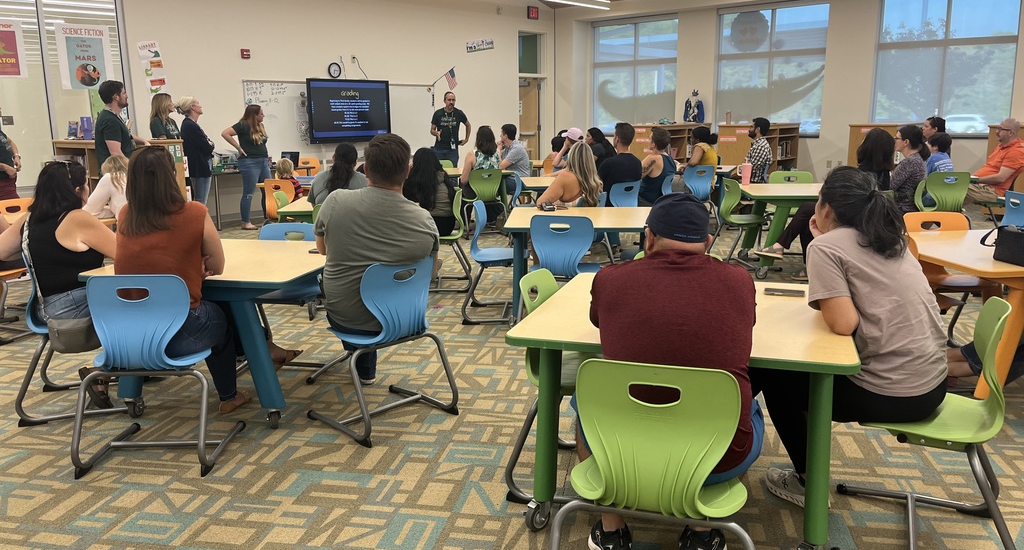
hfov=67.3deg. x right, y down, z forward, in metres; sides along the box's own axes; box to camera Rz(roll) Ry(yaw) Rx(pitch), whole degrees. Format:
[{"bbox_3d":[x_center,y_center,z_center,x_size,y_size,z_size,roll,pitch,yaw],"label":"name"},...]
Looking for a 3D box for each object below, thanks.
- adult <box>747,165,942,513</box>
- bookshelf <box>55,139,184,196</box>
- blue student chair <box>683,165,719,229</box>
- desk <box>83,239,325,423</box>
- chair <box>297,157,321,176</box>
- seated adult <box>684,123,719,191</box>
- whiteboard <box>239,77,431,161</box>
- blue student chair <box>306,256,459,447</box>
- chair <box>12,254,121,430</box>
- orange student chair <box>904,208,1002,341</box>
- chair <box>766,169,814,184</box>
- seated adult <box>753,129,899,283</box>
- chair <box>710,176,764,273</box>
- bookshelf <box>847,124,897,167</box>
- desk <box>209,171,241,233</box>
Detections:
[{"bbox_3d":[1.045,0.245,2.375,0.660,1.130,0.480,5,12,27],"label":"adult"},{"bbox_3d":[-4.066,-0.779,7.999,1.887,1.218,0.440,9,16,40],"label":"bookshelf"},{"bbox_3d":[2.060,-0.833,8.869,0.500,0.815,0.520,-6,13,-24],"label":"blue student chair"},{"bbox_3d":[-1.377,0.268,3.993,1.020,0.735,1.040,1,12,10],"label":"desk"},{"bbox_3d":[-2.946,-1.275,11.458,0.500,0.810,0.500,-7,12,-29],"label":"chair"},{"bbox_3d":[2.007,-1.055,8.823,0.800,1.270,0.500,6,13,29],"label":"seated adult"},{"bbox_3d":[-2.524,-2.414,12.214,0.050,1.200,3.680,9,16,40],"label":"whiteboard"},{"bbox_3d":[-0.583,0.267,3.374,0.480,0.770,0.500,10,15,43],"label":"blue student chair"},{"bbox_3d":[-2.182,0.251,3.839,0.520,0.815,0.500,-5,12,-20],"label":"chair"},{"bbox_3d":[2.298,0.079,4.101,0.500,0.775,0.490,-2,11,-4],"label":"orange student chair"},{"bbox_3d":[2.783,-0.595,7.664,0.500,0.815,0.520,1,12,8],"label":"chair"},{"bbox_3d":[2.600,-0.557,6.350,0.980,1.260,0.520,10,16,42],"label":"seated adult"},{"bbox_3d":[2.127,-0.464,6.946,0.490,0.775,0.500,-2,11,-7],"label":"chair"},{"bbox_3d":[5.342,-1.508,10.933,0.650,1.230,1.700,8,15,37],"label":"bookshelf"},{"bbox_3d":[-3.568,-1.063,10.594,0.720,0.740,1.550,7,14,37],"label":"desk"}]

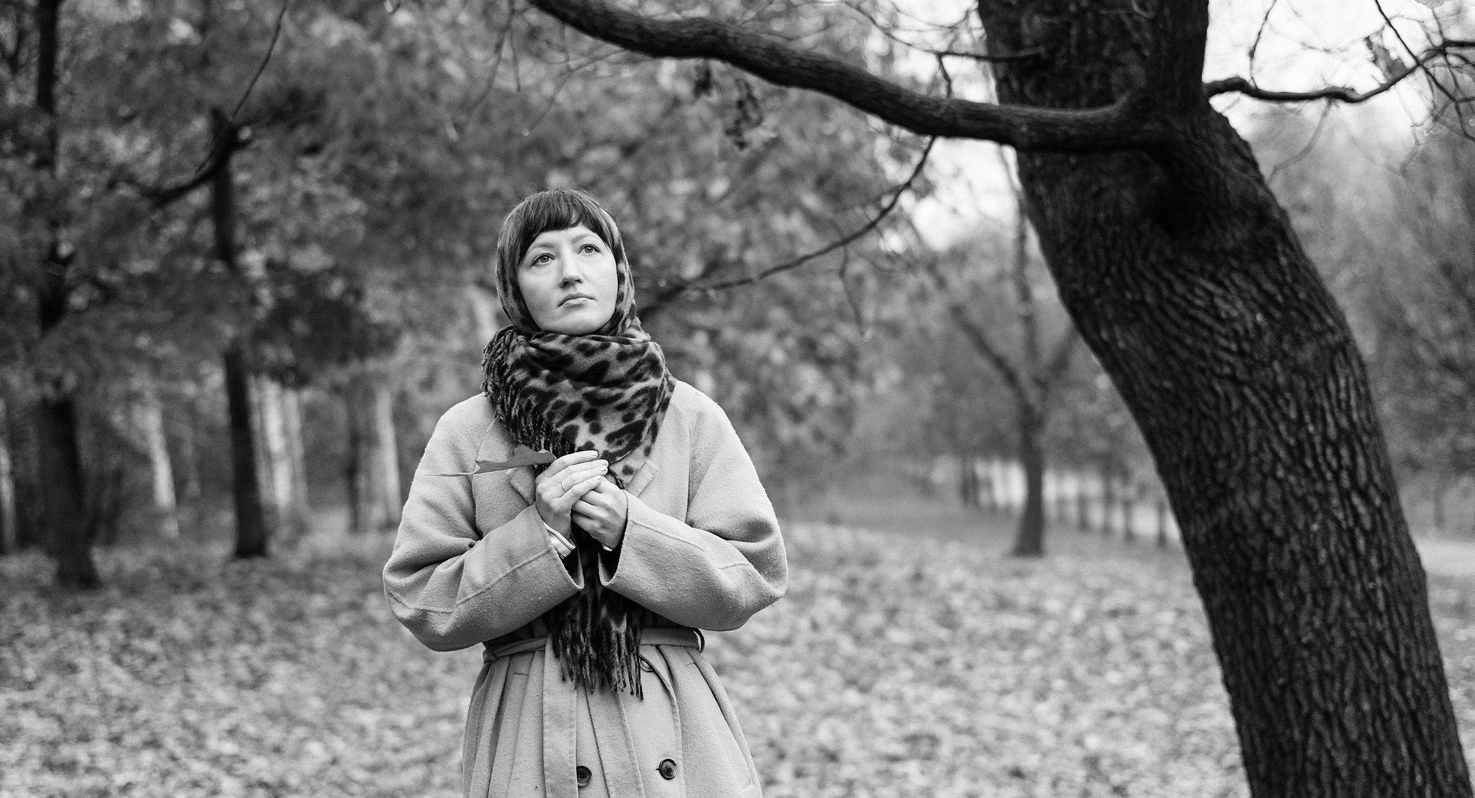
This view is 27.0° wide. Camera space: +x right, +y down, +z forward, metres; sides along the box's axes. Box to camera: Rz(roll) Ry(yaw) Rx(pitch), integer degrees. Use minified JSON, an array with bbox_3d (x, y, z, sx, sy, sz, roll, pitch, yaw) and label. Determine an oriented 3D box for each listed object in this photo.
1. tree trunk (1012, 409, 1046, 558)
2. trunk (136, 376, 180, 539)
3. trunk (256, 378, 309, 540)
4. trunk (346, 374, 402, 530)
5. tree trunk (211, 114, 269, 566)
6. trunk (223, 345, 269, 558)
[{"bbox_3d":[3.329,0.975,35.000,0.340,1.750,0.320,-3,-1,5],"label":"tree trunk"},{"bbox_3d":[-9.427,0.999,50.000,0.500,2.700,0.450,-3,-1,-11],"label":"trunk"},{"bbox_3d":[-7.401,0.970,50.000,0.700,2.650,0.600,-3,-1,-8],"label":"trunk"},{"bbox_3d":[-5.909,0.858,50.000,0.700,2.600,0.600,-3,-1,-7],"label":"trunk"},{"bbox_3d":[-6.645,-0.888,41.000,0.500,6.100,0.450,-3,-1,-9],"label":"tree trunk"},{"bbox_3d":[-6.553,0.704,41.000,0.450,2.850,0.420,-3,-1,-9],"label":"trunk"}]

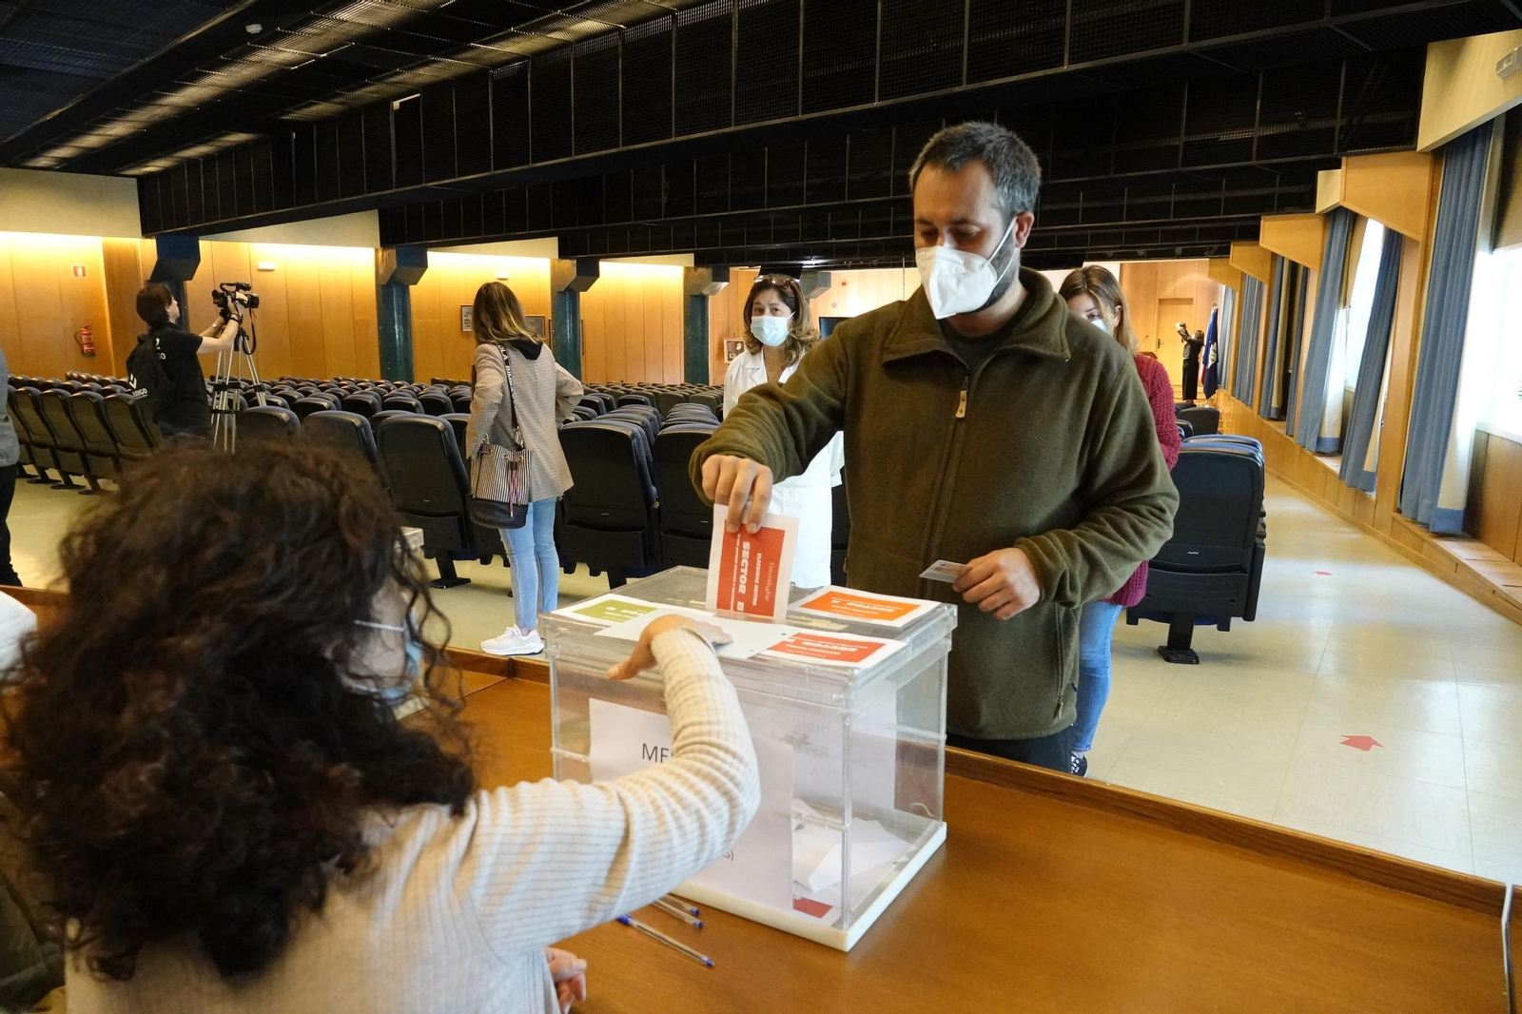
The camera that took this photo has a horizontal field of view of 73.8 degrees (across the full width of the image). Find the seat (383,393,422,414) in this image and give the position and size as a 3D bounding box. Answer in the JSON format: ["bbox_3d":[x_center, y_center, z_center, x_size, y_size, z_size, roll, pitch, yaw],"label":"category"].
[{"bbox_3d":[-3.461,-0.649,10.351,0.560,0.970,0.550,6,12,28],"label":"seat"}]

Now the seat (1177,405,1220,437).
[{"bbox_3d":[4.755,-0.632,11.178,0.560,0.970,0.550,2,10,9],"label":"seat"}]

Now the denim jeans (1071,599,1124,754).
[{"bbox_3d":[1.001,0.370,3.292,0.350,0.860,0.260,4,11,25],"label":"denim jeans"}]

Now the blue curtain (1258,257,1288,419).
[{"bbox_3d":[7.551,-2.527,14.854,0.240,2.450,0.650,4,11,20],"label":"blue curtain"}]

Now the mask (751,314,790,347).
[{"bbox_3d":[0.034,-0.621,3.580,0.150,0.110,0.090,3,15,17],"label":"mask"}]

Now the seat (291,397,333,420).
[{"bbox_3d":[-3.997,-0.546,9.584,0.540,0.970,0.600,4,10,20],"label":"seat"}]

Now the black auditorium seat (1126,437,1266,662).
[{"bbox_3d":[1.883,0.203,4.487,0.560,0.980,0.550,3,11,13],"label":"black auditorium seat"}]

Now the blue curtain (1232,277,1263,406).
[{"bbox_3d":[9.075,-3.122,18.999,0.200,2.340,3.900,4,10,20],"label":"blue curtain"}]

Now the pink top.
[{"bbox_3d":[1.079,-0.111,3.302,0.520,0.800,0.360,5,11,22],"label":"pink top"}]

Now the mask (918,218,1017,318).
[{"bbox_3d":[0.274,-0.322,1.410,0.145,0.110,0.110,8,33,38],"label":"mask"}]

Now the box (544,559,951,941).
[{"bbox_3d":[-0.011,0.300,1.361,0.446,0.332,0.320,6,11,30],"label":"box"}]

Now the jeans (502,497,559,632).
[{"bbox_3d":[-1.031,0.109,4.616,0.310,0.880,0.380,9,13,39],"label":"jeans"}]

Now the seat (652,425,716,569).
[{"bbox_3d":[-0.215,0.059,5.242,0.540,0.970,0.600,4,10,20],"label":"seat"}]

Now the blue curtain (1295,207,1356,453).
[{"bbox_3d":[6.206,-1.931,11.057,0.300,2.620,0.750,4,11,20],"label":"blue curtain"}]

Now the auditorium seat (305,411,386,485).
[{"bbox_3d":[-2.305,-0.069,6.001,0.540,0.970,0.600,4,10,20],"label":"auditorium seat"}]

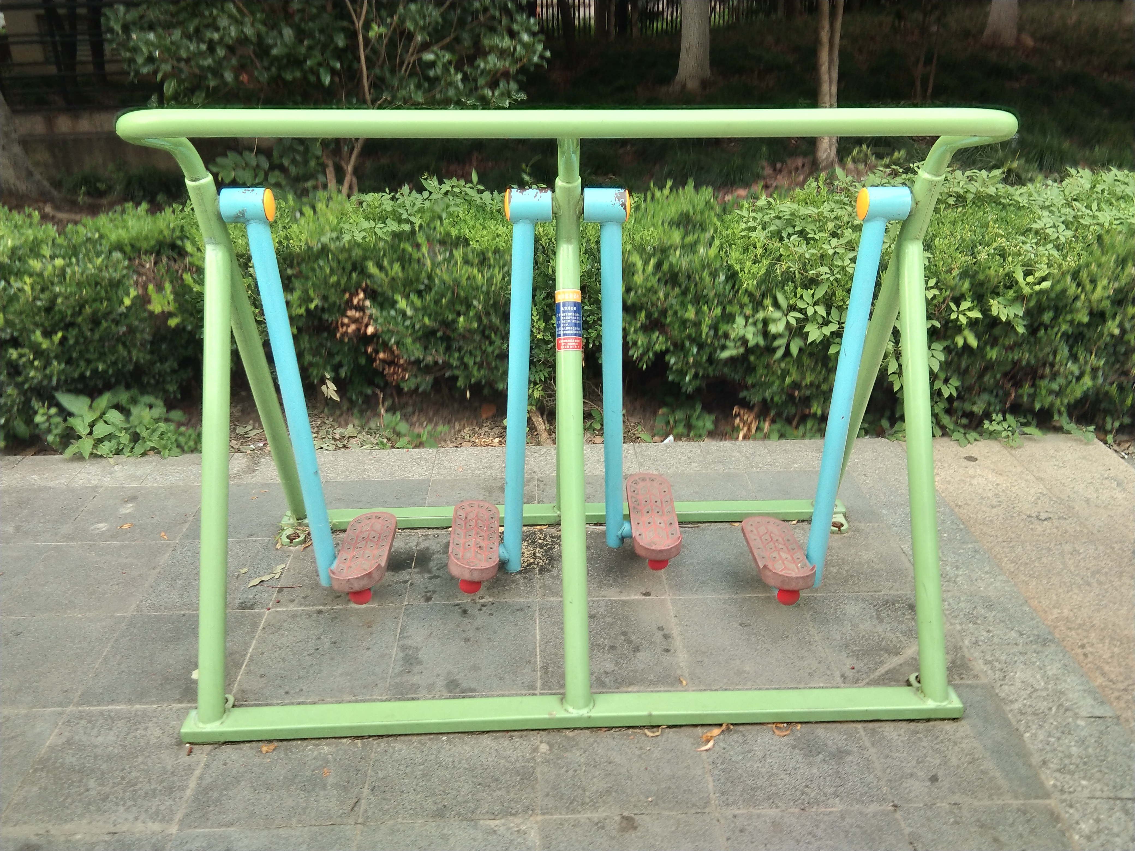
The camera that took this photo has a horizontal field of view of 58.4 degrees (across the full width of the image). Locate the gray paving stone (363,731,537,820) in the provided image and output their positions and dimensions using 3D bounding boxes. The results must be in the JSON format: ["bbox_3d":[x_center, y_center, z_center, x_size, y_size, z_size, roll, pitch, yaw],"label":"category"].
[{"bbox_3d":[-0.254,0.772,2.341,0.388,0.040,0.408,-1,23,-1],"label":"gray paving stone"}]

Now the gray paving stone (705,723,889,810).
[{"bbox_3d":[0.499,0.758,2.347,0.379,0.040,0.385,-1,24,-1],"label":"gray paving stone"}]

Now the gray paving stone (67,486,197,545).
[{"bbox_3d":[-1.448,0.312,3.447,0.395,0.040,0.407,-1,23,-1],"label":"gray paving stone"}]

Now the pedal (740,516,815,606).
[{"bbox_3d":[0.586,0.374,2.854,0.138,0.104,0.388,-2,21,-2],"label":"pedal"}]

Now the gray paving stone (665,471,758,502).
[{"bbox_3d":[0.464,0.268,3.491,0.390,0.040,0.407,-1,23,-1],"label":"gray paving stone"}]

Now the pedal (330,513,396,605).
[{"bbox_3d":[-0.570,0.373,2.885,0.138,0.104,0.388,-1,25,0],"label":"pedal"}]

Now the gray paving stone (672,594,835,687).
[{"bbox_3d":[0.405,0.494,2.275,0.315,0.040,0.336,-1,24,-1],"label":"gray paving stone"}]

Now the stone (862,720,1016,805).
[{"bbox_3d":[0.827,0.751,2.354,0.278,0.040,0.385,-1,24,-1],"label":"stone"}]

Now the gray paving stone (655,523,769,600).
[{"bbox_3d":[0.476,0.429,3.114,0.390,0.040,0.408,-1,23,-1],"label":"gray paving stone"}]

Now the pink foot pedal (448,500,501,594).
[{"bbox_3d":[-0.263,0.345,2.933,0.138,0.104,0.388,-2,27,-3],"label":"pink foot pedal"}]

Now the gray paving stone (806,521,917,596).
[{"bbox_3d":[0.853,0.420,3.123,0.380,0.040,0.407,-1,23,-1],"label":"gray paving stone"}]

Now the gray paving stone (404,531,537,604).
[{"bbox_3d":[-0.277,0.440,3.059,0.374,0.040,0.408,-1,24,-2],"label":"gray paving stone"}]

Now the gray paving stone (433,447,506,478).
[{"bbox_3d":[-0.360,0.153,3.720,0.251,0.040,0.259,-1,24,-2],"label":"gray paving stone"}]

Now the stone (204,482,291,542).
[{"bbox_3d":[-1.058,0.303,3.456,0.392,0.040,0.407,-1,23,-1],"label":"stone"}]

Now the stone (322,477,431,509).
[{"bbox_3d":[-0.651,0.281,3.320,0.370,0.040,0.368,-1,25,-1],"label":"stone"}]

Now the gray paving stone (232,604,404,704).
[{"bbox_3d":[-0.646,0.618,2.706,0.385,0.040,0.411,-1,24,-1],"label":"gray paving stone"}]

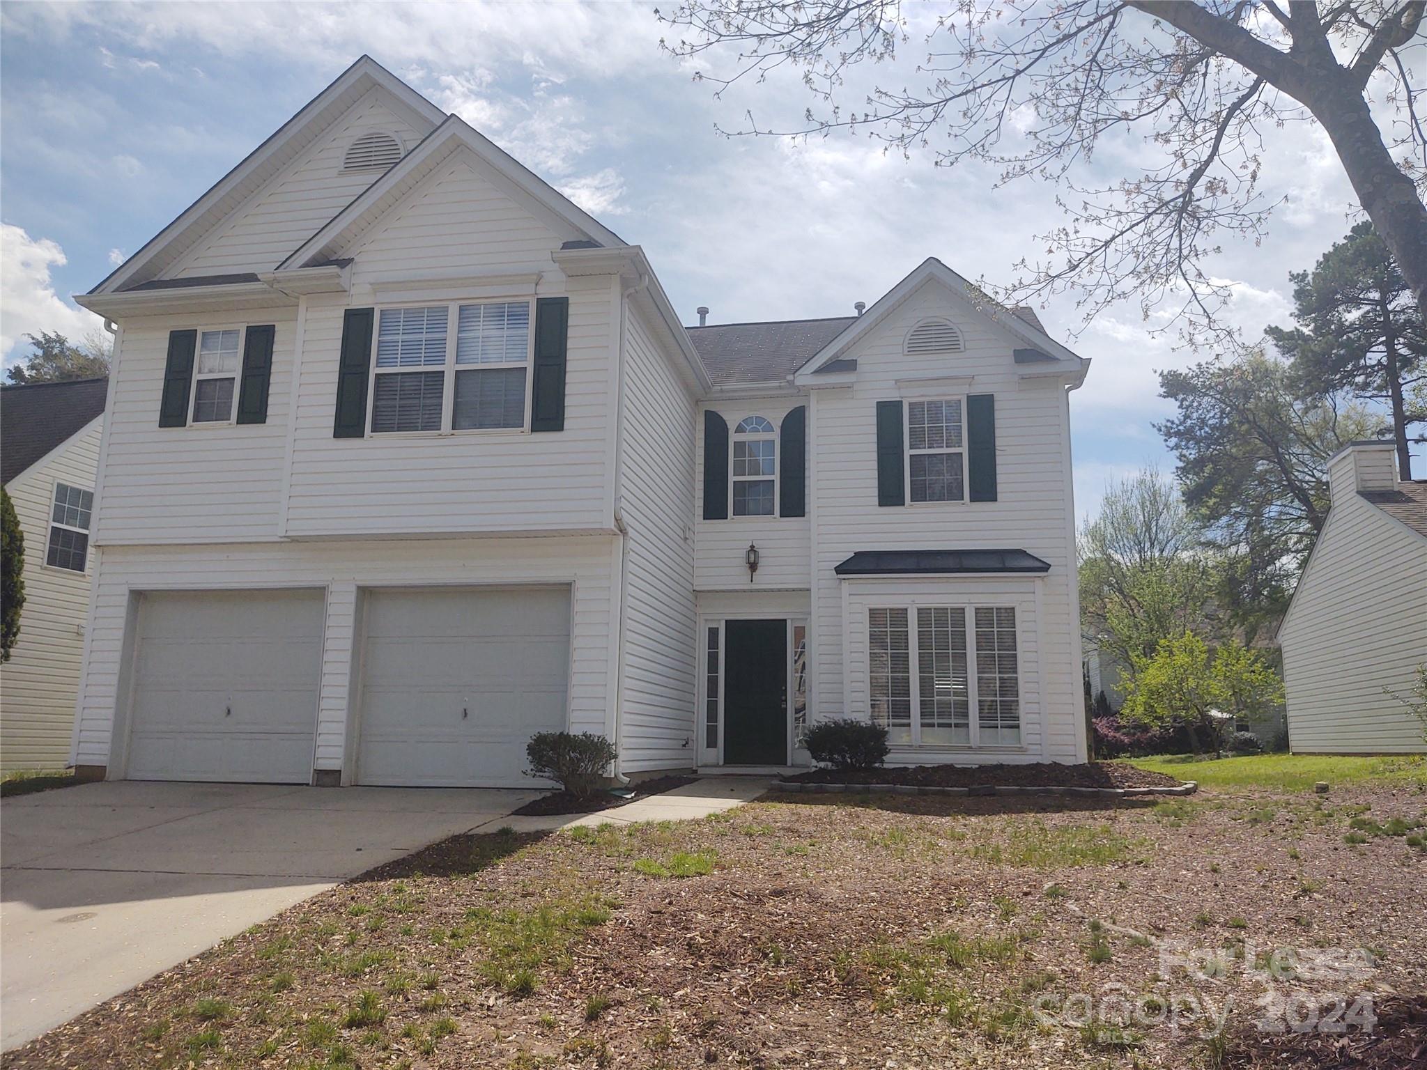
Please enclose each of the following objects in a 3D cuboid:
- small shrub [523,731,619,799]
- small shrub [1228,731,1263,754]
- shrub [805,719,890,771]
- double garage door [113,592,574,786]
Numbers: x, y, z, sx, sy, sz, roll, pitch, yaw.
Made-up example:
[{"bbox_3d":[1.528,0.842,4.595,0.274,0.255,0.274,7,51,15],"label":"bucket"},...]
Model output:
[{"bbox_3d":[-1.354,2.168,10.563,0.860,0.600,0.800,-1,-11,10],"label":"small shrub"},{"bbox_3d":[14.554,5.690,30.463,0.950,0.660,0.900,-1,-11,10],"label":"small shrub"},{"bbox_3d":[1.617,2.557,13.587,1.000,0.640,0.920,-1,-11,10],"label":"shrub"},{"bbox_3d":[-4.004,1.645,12.181,5.190,2.135,0.180,-1,-11,10],"label":"double garage door"}]

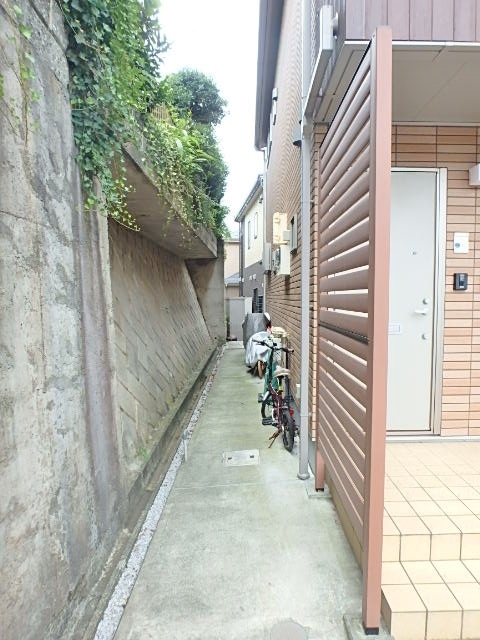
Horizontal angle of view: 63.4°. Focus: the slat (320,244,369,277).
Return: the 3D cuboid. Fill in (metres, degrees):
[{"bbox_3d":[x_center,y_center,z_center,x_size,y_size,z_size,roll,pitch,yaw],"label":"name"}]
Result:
[{"bbox_3d":[0.581,-0.317,2.235,0.025,0.090,1.126,0,4,1],"label":"slat"}]

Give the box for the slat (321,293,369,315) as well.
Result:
[{"bbox_3d":[0.582,-0.104,2.249,0.025,0.088,1.126,0,4,1],"label":"slat"}]

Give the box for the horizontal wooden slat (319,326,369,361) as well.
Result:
[{"bbox_3d":[0.583,0.109,2.264,0.025,0.086,1.126,0,4,1],"label":"horizontal wooden slat"}]

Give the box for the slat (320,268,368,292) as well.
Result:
[{"bbox_3d":[0.582,-0.211,2.242,0.025,0.090,1.126,0,4,1],"label":"slat"}]

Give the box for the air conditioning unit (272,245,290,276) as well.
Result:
[{"bbox_3d":[0.506,-0.753,4.927,0.191,0.377,0.553,0,4,1],"label":"air conditioning unit"}]

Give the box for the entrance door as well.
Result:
[{"bbox_3d":[1.150,-0.112,3.106,0.874,2.111,0.070,0,4,1],"label":"entrance door"}]

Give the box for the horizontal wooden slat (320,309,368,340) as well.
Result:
[{"bbox_3d":[0.583,0.000,2.257,0.025,0.088,1.126,0,4,1],"label":"horizontal wooden slat"}]

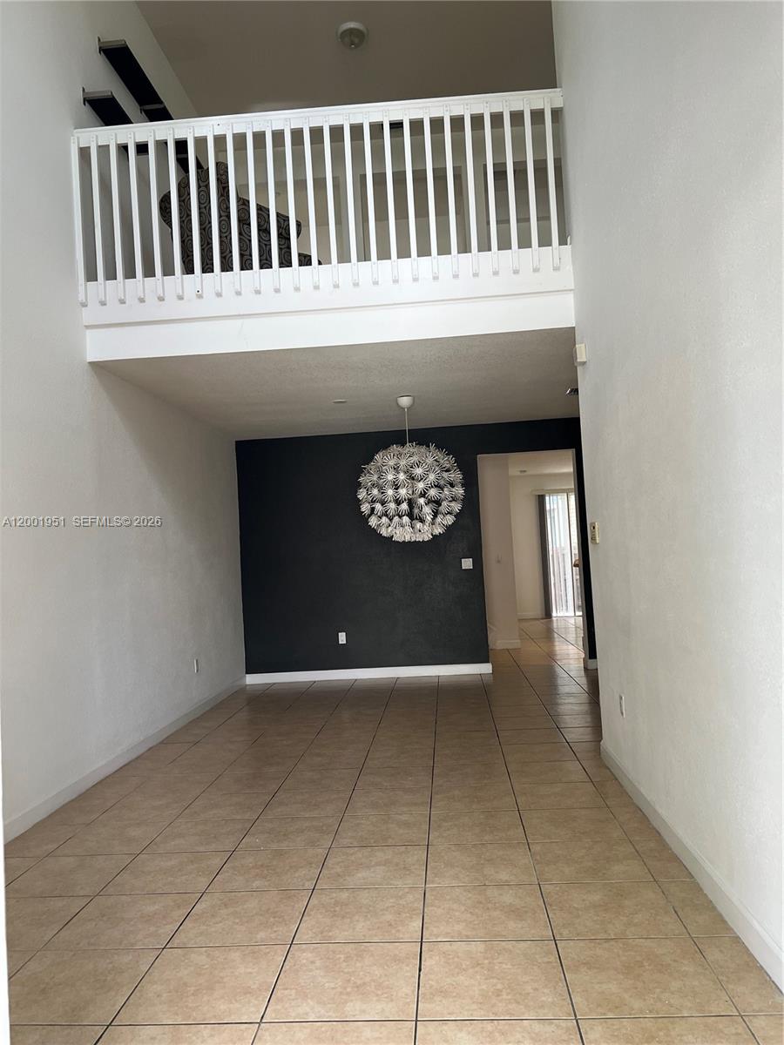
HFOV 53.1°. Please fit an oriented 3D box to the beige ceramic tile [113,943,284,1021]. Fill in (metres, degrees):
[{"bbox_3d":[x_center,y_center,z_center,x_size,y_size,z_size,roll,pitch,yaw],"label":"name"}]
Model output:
[{"bbox_3d":[-0.590,1.478,2.516,0.450,0.010,0.450,-3,-3,4],"label":"beige ceramic tile"}]

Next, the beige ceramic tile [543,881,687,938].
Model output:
[{"bbox_3d":[0.789,1.407,2.852,0.445,0.010,0.445,-3,-3,4],"label":"beige ceramic tile"}]

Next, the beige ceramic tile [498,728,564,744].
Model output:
[{"bbox_3d":[0.991,1.532,5.582,0.450,0.010,0.450,-3,-3,4],"label":"beige ceramic tile"}]

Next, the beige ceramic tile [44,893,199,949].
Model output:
[{"bbox_3d":[-0.935,1.412,2.781,0.415,0.010,0.415,-3,-3,4],"label":"beige ceramic tile"}]

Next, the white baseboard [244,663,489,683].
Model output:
[{"bbox_3d":[-0.242,1.558,8.088,2.541,0.104,0.015,-3,-3,3],"label":"white baseboard"}]

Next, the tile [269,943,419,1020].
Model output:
[{"bbox_3d":[-0.128,1.348,2.306,0.415,0.010,0.415,-3,-3,4],"label":"tile"}]

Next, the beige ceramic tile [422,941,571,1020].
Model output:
[{"bbox_3d":[0.310,1.414,2.435,0.445,0.010,0.445,-3,-3,4],"label":"beige ceramic tile"}]

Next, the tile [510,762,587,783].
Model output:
[{"bbox_3d":[0.914,1.481,4.643,0.445,0.010,0.445,-3,-3,4],"label":"tile"}]

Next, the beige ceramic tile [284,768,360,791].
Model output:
[{"bbox_3d":[-0.427,1.573,4.773,0.450,0.010,0.450,-3,-3,4],"label":"beige ceramic tile"}]

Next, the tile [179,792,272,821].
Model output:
[{"bbox_3d":[-0.911,1.580,4.353,0.450,0.010,0.450,-3,-3,4],"label":"tile"}]

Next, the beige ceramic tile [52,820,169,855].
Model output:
[{"bbox_3d":[-1.295,1.471,3.647,0.415,0.010,0.415,-3,-3,4],"label":"beige ceramic tile"}]

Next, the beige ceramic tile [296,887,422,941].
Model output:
[{"bbox_3d":[-0.098,1.365,2.725,0.415,0.010,0.415,-3,-3,4],"label":"beige ceramic tile"}]

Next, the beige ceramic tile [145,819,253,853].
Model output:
[{"bbox_3d":[-0.944,1.561,3.902,0.450,0.010,0.450,-3,-3,4],"label":"beige ceramic tile"}]

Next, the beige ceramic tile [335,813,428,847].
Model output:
[{"bbox_3d":[-0.043,1.496,3.808,0.445,0.010,0.445,-3,-3,4],"label":"beige ceramic tile"}]

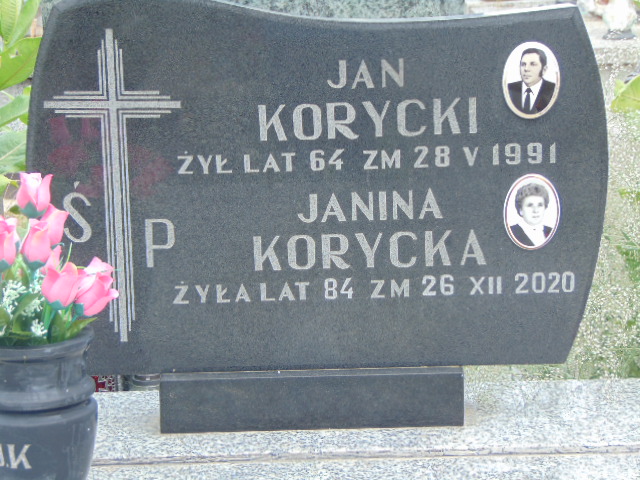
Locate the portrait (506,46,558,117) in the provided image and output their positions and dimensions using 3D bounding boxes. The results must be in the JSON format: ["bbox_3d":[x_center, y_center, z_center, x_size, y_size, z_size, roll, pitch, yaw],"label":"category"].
[{"bbox_3d":[0.328,-0.244,3.080,0.084,0.112,0.010,-1,11,3],"label":"portrait"}]

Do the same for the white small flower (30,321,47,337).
[{"bbox_3d":[-0.378,0.119,2.680,0.021,0.021,0.020,-2,12,0],"label":"white small flower"}]

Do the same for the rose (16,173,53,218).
[{"bbox_3d":[-0.393,-0.061,2.750,0.049,0.063,0.049,3,12,-1],"label":"rose"}]

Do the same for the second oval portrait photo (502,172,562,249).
[{"bbox_3d":[0.332,-0.043,3.120,0.089,0.120,0.010,-1,11,3],"label":"second oval portrait photo"}]

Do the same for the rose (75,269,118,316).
[{"bbox_3d":[-0.299,0.071,2.670,0.049,0.062,0.049,36,22,-15],"label":"rose"}]

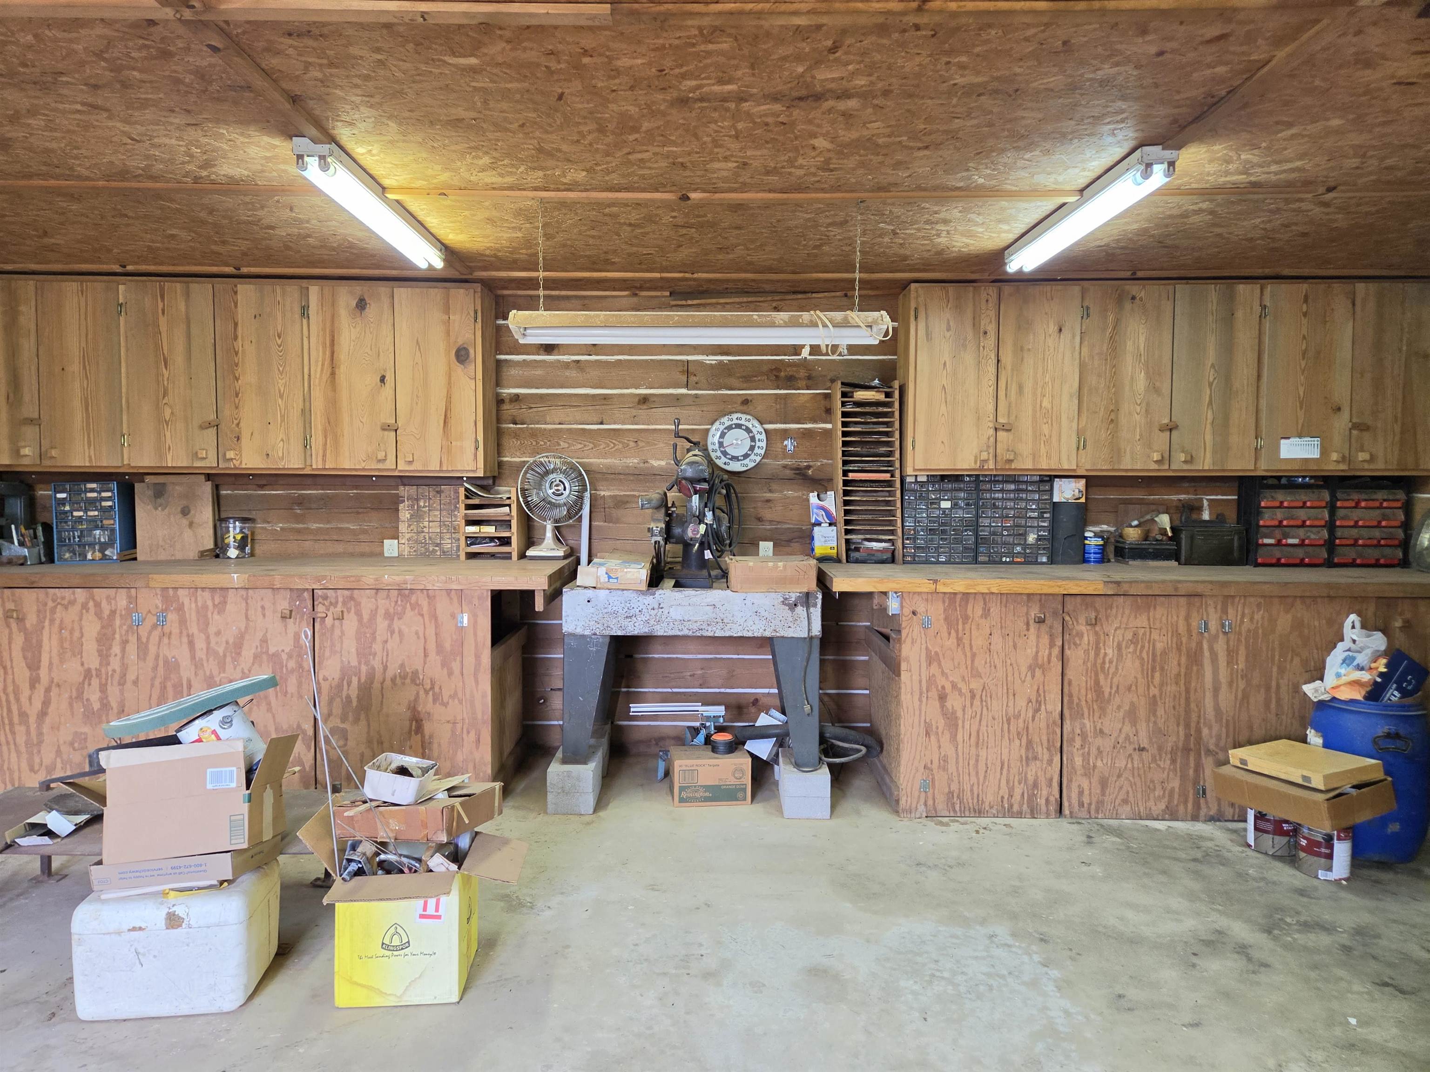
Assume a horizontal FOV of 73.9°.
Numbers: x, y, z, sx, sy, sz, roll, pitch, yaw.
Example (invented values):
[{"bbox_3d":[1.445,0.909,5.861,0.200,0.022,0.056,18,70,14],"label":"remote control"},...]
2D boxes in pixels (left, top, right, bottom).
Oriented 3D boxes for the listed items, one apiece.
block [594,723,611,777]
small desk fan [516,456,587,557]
[{"bbox_3d":[-0.622,1.048,4.709,0.190,0.186,0.390,0,3,-1],"label":"block"},{"bbox_3d":[-0.795,-0.146,4.710,0.350,0.525,0.260,-1,3,-13],"label":"small desk fan"}]

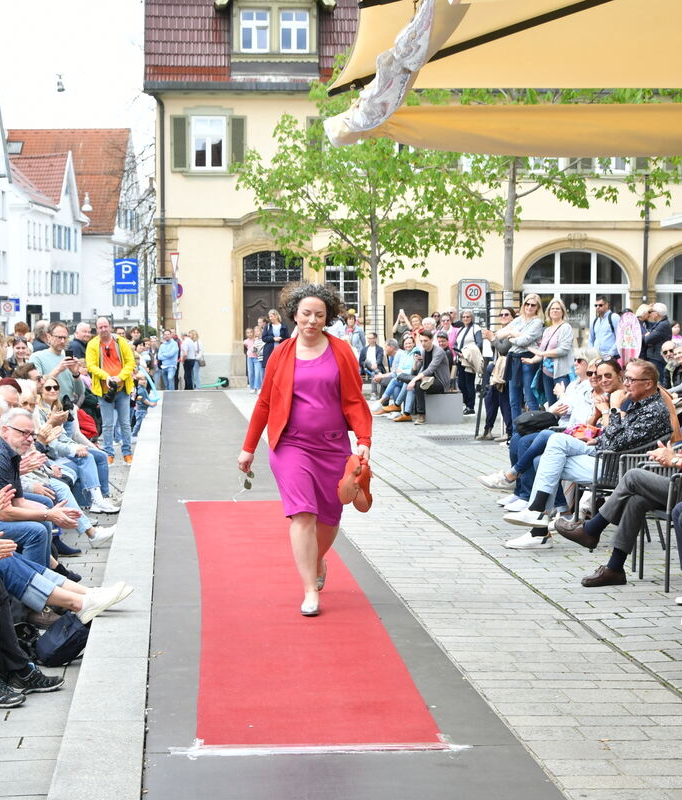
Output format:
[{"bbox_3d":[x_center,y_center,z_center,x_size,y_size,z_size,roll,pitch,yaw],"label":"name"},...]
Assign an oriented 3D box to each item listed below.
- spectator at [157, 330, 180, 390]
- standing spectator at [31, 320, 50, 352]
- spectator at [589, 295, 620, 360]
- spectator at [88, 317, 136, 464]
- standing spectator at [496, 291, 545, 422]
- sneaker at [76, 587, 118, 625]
[{"bbox_3d":[-4.151,-0.768,38.500,0.520,1.760,0.380,-1,3,-12],"label":"spectator"},{"bbox_3d":[-3.470,-0.076,18.458,0.340,1.690,0.520,-2,4,-39],"label":"standing spectator"},{"bbox_3d":[3.294,-0.410,20.046,0.520,1.770,0.360,2,4,38],"label":"spectator"},{"bbox_3d":[-2.740,-0.113,19.100,0.600,1.760,0.420,0,3,-6],"label":"spectator"},{"bbox_3d":[2.087,-0.343,18.245,0.500,1.740,0.400,3,4,45],"label":"standing spectator"},{"bbox_3d":[-1.192,0.984,7.930,0.285,0.120,0.100,-36,0,-2],"label":"sneaker"}]

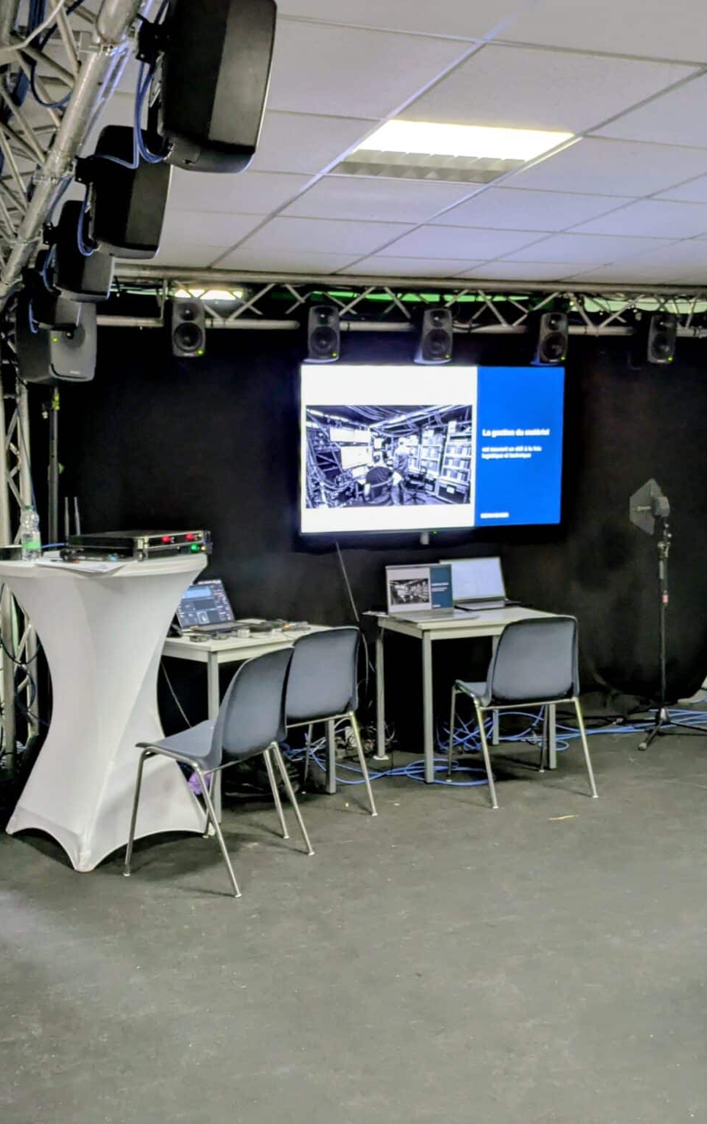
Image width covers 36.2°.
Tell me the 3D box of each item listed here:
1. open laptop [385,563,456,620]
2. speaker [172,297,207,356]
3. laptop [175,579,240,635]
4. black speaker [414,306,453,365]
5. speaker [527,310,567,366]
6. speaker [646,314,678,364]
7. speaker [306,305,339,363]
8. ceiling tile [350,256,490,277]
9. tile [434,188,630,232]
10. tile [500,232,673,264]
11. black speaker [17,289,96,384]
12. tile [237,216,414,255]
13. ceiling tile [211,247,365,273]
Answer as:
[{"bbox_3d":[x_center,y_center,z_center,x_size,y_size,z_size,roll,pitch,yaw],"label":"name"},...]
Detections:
[{"bbox_3d":[0.373,0.156,5.465,0.350,0.240,0.280,-3,5,-19],"label":"open laptop"},{"bbox_3d":[-0.826,-1.158,5.340,0.189,0.285,0.178,-3,13,-21],"label":"speaker"},{"bbox_3d":[-0.663,0.227,5.285,0.335,0.205,0.345,3,7,43],"label":"laptop"},{"bbox_3d":[0.393,-1.097,5.267,0.158,0.248,0.148,-3,13,-17],"label":"black speaker"},{"bbox_3d":[1.073,-1.246,6.000,0.189,0.285,0.178,-3,14,-19],"label":"speaker"},{"bbox_3d":[1.606,-1.165,5.638,0.158,0.248,0.148,-3,13,-17],"label":"speaker"},{"bbox_3d":[-0.146,-1.073,5.102,0.158,0.248,0.148,-3,13,-17],"label":"speaker"},{"bbox_3d":[0.274,-1.453,5.356,0.610,0.018,0.600,-3,5,-20],"label":"ceiling tile"},{"bbox_3d":[0.652,-1.315,4.016,0.600,0.025,0.600,-3,5,-19],"label":"tile"},{"bbox_3d":[1.078,-1.446,4.988,0.610,0.018,0.600,-3,5,-20],"label":"tile"},{"bbox_3d":[-1.403,-1.069,5.120,0.278,0.433,0.287,3,6,28],"label":"black speaker"},{"bbox_3d":[-0.113,-1.334,4.402,0.600,0.025,0.600,-3,5,-19],"label":"tile"},{"bbox_3d":[-0.316,-1.418,5.135,0.610,0.018,0.600,-3,5,-20],"label":"ceiling tile"}]

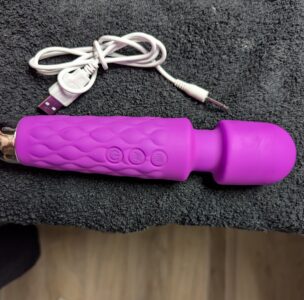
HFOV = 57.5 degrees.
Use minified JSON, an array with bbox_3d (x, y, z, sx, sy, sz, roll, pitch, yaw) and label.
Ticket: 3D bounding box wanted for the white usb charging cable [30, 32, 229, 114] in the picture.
[{"bbox_3d":[-0.017,-0.057,0.205,0.147,0.014,0.065,0,82,-1],"label":"white usb charging cable"}]

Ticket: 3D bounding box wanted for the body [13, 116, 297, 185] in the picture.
[{"bbox_3d":[-0.007,-0.001,0.183,0.198,0.041,0.042,3,85,0],"label":"body"}]

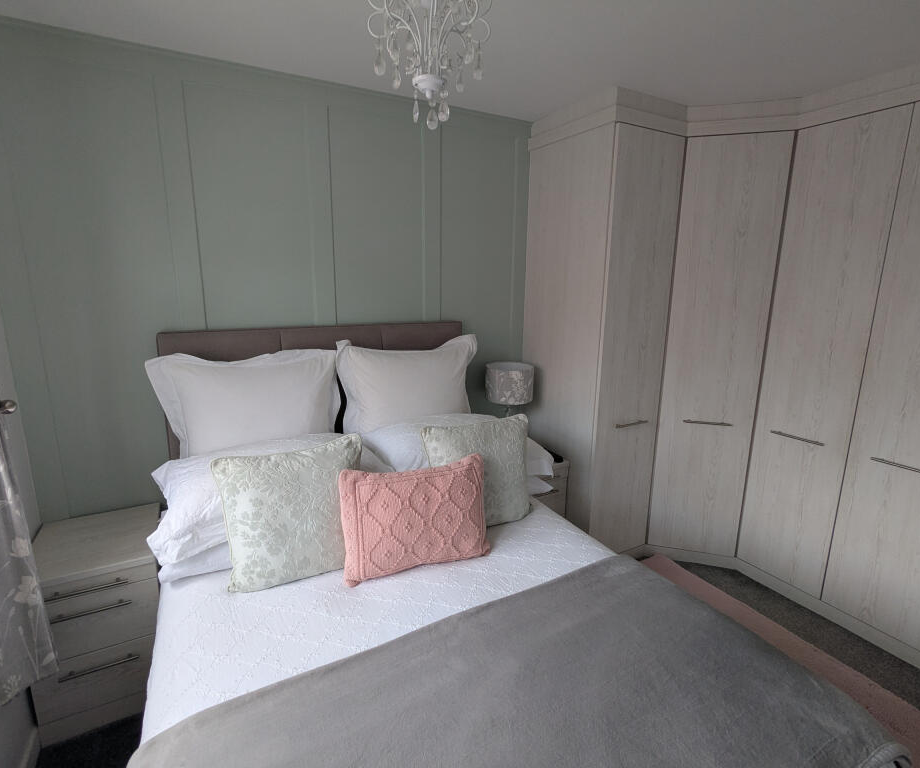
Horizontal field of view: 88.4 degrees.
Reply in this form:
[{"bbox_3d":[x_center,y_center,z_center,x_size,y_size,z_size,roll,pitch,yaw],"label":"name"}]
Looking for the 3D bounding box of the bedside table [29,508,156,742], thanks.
[{"bbox_3d":[-1.351,0.878,1.822,0.390,0.605,0.475,-6,14,-28],"label":"bedside table"}]

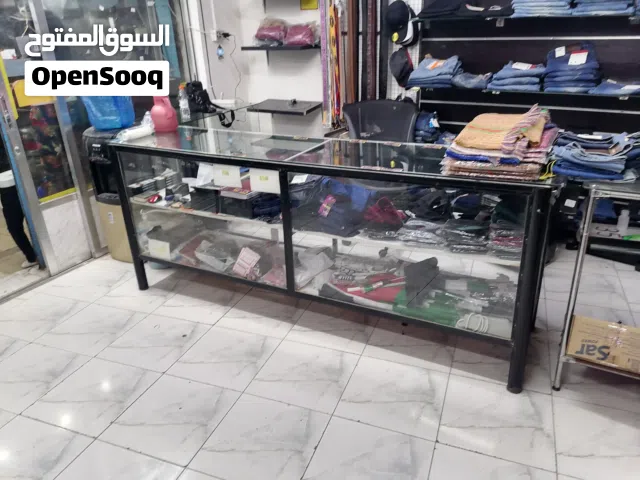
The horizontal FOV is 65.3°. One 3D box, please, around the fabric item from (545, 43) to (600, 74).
[{"bbox_3d":[1.597,-1.150,3.157,0.270,0.155,0.270,15,28,36],"label":"fabric item"}]

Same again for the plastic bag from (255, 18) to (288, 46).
[{"bbox_3d":[-0.407,-1.751,4.216,0.240,0.200,0.190,9,25,25],"label":"plastic bag"}]

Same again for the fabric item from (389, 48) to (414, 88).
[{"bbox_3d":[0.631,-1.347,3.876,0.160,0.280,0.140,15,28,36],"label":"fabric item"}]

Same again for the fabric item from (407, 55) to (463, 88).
[{"bbox_3d":[0.858,-1.269,3.747,0.310,0.205,0.290,15,28,36],"label":"fabric item"}]

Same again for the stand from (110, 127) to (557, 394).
[{"bbox_3d":[-0.035,-0.031,2.622,2.239,0.894,0.543,10,25,27],"label":"stand"}]

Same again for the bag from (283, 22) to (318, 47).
[{"bbox_3d":[-0.156,-1.661,4.037,0.250,0.170,0.190,9,25,25],"label":"bag"}]

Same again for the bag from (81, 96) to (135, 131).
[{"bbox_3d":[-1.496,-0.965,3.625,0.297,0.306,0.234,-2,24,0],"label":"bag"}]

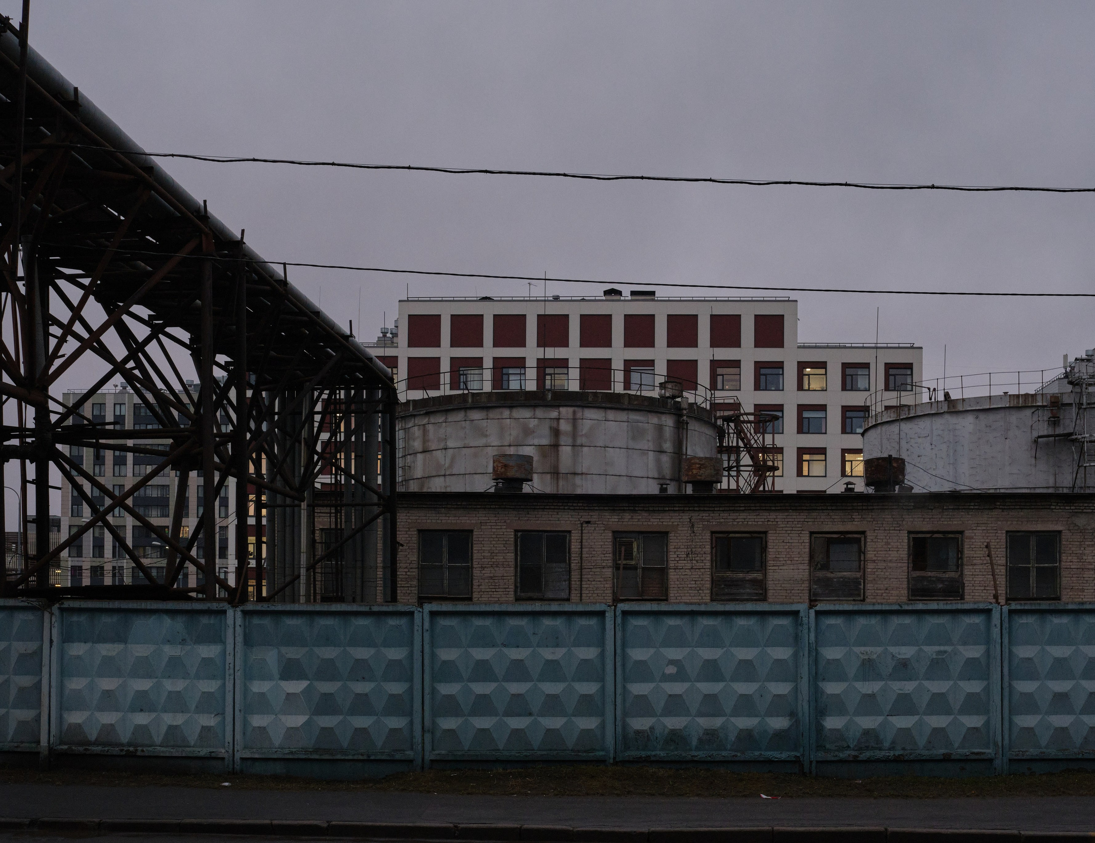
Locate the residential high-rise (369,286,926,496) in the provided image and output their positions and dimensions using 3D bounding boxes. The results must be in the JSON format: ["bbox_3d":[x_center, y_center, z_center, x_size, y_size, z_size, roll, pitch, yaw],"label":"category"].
[{"bbox_3d":[6.200,4.500,113.000,42.500,27.000,16.000,0,-2,0],"label":"residential high-rise"}]

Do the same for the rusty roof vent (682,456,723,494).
[{"bbox_3d":[4.580,1.680,42.500,1.200,1.220,1.200,0,-2,0],"label":"rusty roof vent"}]

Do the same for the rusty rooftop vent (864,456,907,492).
[{"bbox_3d":[9.839,1.641,42.000,1.190,1.180,1.190,0,-3,0],"label":"rusty rooftop vent"}]

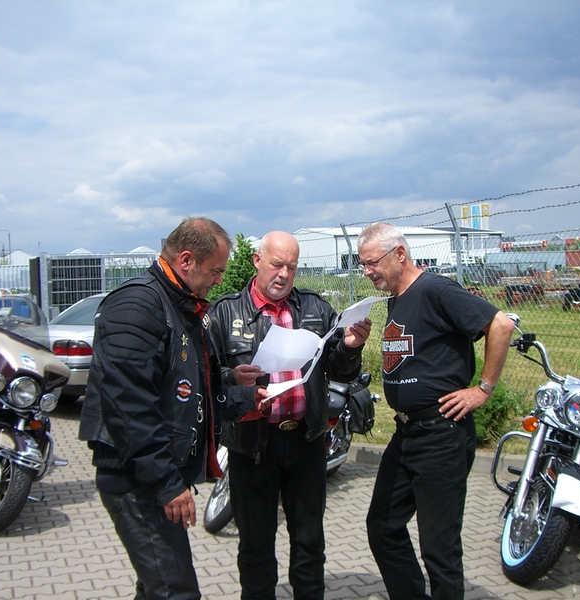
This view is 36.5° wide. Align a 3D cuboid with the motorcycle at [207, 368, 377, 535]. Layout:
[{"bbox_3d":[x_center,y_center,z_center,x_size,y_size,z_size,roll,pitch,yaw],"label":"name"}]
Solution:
[{"bbox_3d":[-0.055,0.839,6.083,0.900,1.140,2.330,0,1,26],"label":"motorcycle"}]

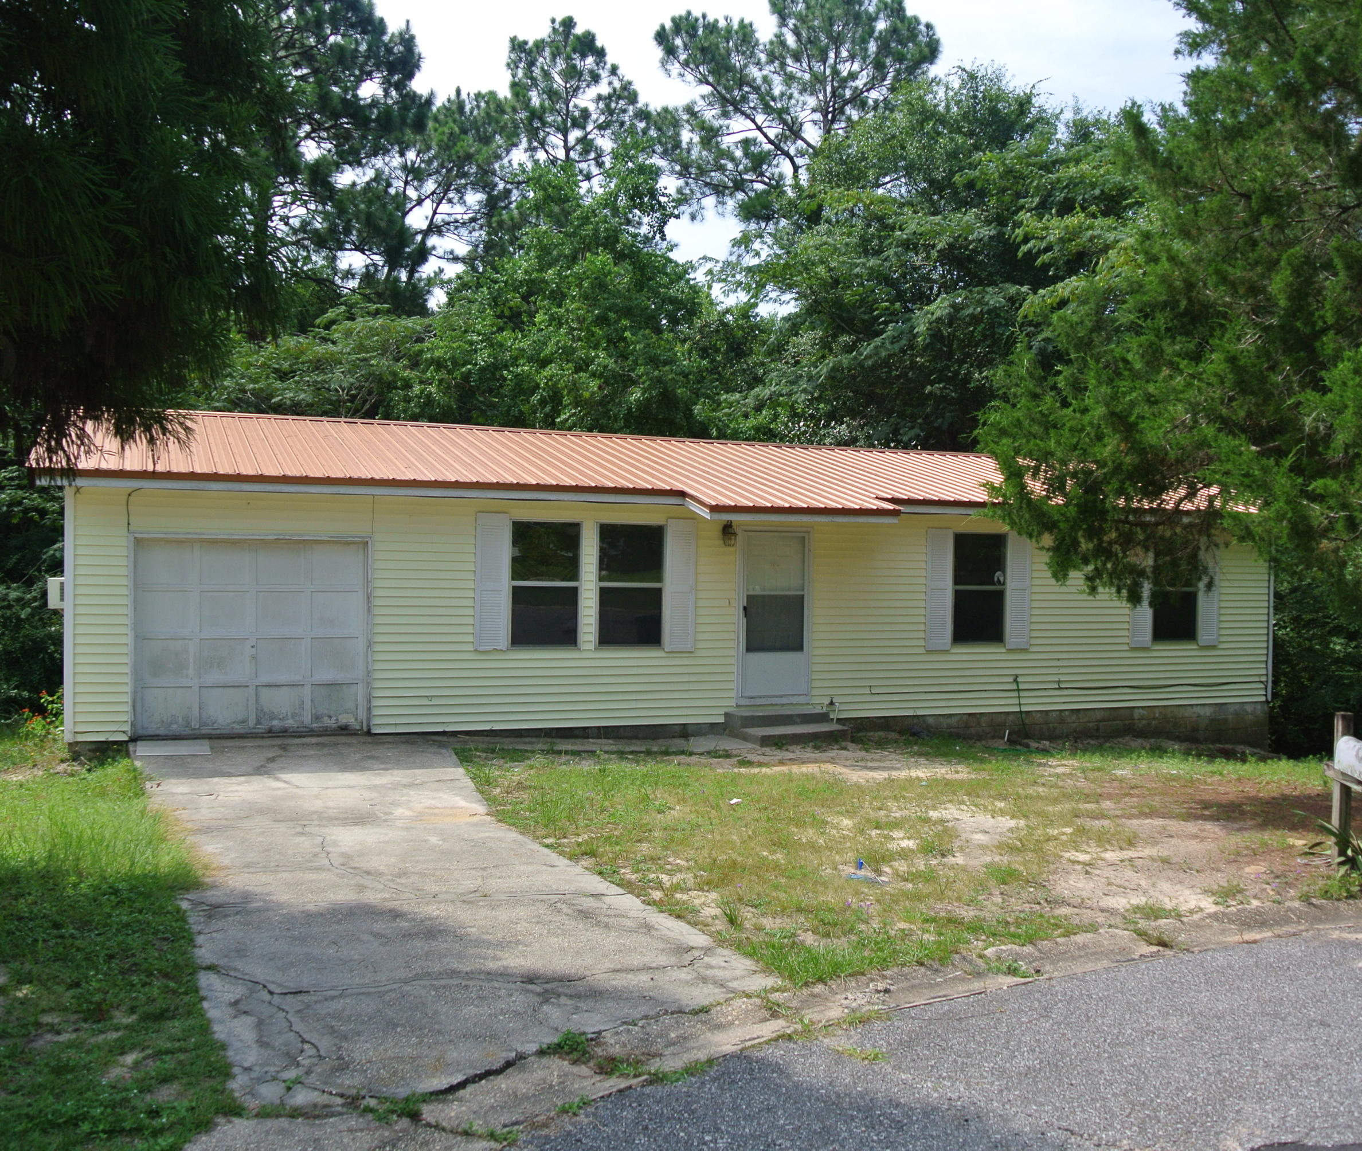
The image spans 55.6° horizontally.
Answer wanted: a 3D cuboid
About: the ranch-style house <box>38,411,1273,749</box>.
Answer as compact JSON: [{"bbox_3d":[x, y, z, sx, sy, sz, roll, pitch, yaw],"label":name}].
[{"bbox_3d":[-0.019,0.144,19.049,16.900,4.450,8.400,1,0,-23],"label":"ranch-style house"}]

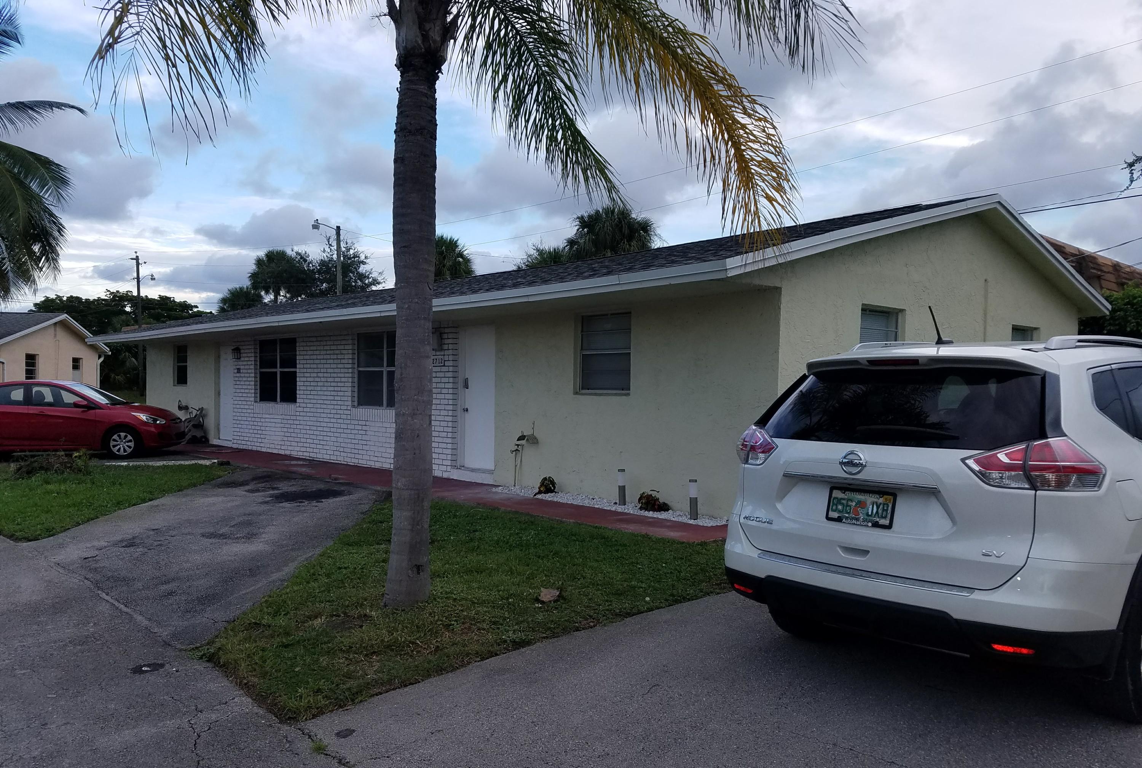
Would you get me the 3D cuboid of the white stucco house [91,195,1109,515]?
[{"bbox_3d":[-1.193,-0.659,18.700,11.700,4.000,19.670,-1,1,-44],"label":"white stucco house"}]

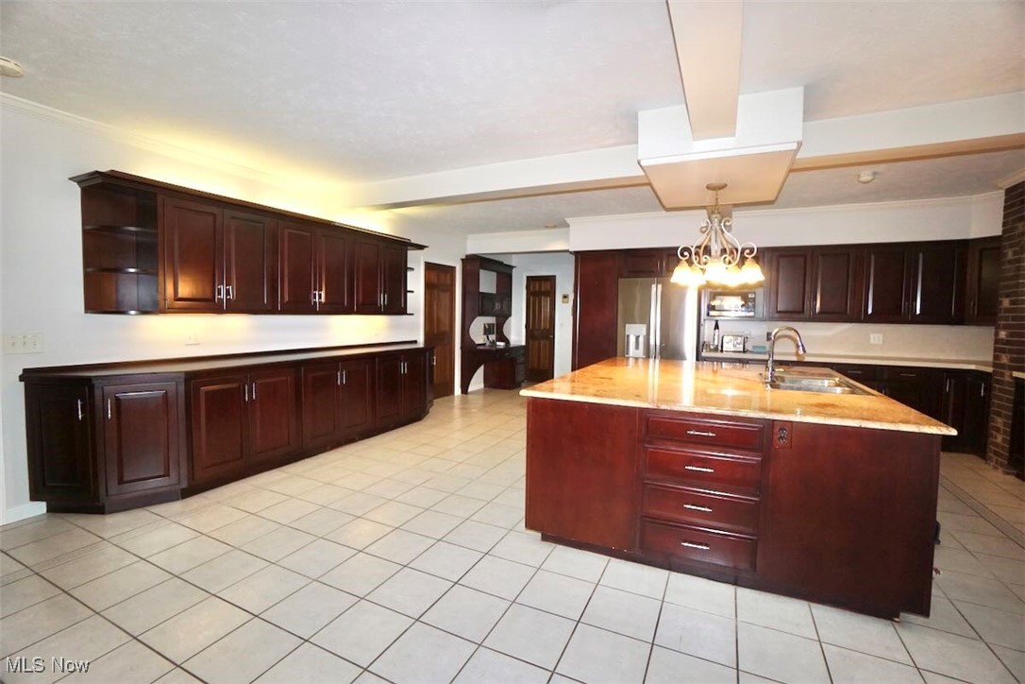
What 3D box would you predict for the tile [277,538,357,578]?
[{"bbox_3d":[-1.047,1.166,2.303,0.305,0.010,0.305,2,3,25],"label":"tile"}]

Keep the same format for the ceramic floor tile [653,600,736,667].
[{"bbox_3d":[0.773,1.220,1.791,0.305,0.010,0.305,2,3,25],"label":"ceramic floor tile"}]

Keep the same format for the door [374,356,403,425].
[{"bbox_3d":[-1.412,0.554,4.937,0.022,0.742,0.435,2,3,25],"label":"door"}]

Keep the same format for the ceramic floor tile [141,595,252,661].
[{"bbox_3d":[-1.304,1.186,1.773,0.305,0.010,0.305,2,3,25],"label":"ceramic floor tile"}]

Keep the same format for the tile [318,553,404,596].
[{"bbox_3d":[-0.775,1.194,2.203,0.305,0.010,0.305,2,3,25],"label":"tile"}]

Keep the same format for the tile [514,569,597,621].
[{"bbox_3d":[0.213,1.200,2.035,0.305,0.010,0.305,2,3,25],"label":"tile"}]

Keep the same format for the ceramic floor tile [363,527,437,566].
[{"bbox_3d":[-0.640,1.183,2.471,0.305,0.010,0.305,2,3,25],"label":"ceramic floor tile"}]

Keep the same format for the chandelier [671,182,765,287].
[{"bbox_3d":[1.559,-0.812,3.250,0.648,0.781,0.648,2,3,25],"label":"chandelier"}]

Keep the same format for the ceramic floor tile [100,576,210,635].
[{"bbox_3d":[-1.585,1.175,1.907,0.305,0.010,0.305,2,3,25],"label":"ceramic floor tile"}]

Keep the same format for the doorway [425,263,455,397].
[{"bbox_3d":[-1.109,-0.108,6.567,0.120,2.080,0.810,2,3,25],"label":"doorway"}]

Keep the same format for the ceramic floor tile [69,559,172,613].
[{"bbox_3d":[-1.902,1.183,2.084,0.305,0.010,0.305,2,3,25],"label":"ceramic floor tile"}]

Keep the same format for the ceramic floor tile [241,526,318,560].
[{"bbox_3d":[-1.333,1.154,2.444,0.305,0.010,0.305,2,3,25],"label":"ceramic floor tile"}]

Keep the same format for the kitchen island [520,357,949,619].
[{"bbox_3d":[1.451,0.719,3.261,1.900,0.910,2.560,2,3,25],"label":"kitchen island"}]

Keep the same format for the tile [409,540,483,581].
[{"bbox_3d":[-0.344,1.163,2.269,0.303,0.010,0.303,2,3,25],"label":"tile"}]

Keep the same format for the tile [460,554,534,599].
[{"bbox_3d":[-0.067,1.204,2.194,0.305,0.010,0.305,2,3,25],"label":"tile"}]

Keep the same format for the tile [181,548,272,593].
[{"bbox_3d":[-1.438,1.149,2.145,0.303,0.010,0.303,2,3,25],"label":"tile"}]

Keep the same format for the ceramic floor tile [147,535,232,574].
[{"bbox_3d":[-1.718,1.137,2.286,0.303,0.010,0.303,2,3,25],"label":"ceramic floor tile"}]

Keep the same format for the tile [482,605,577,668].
[{"bbox_3d":[0.080,1.210,1.767,0.305,0.010,0.305,2,3,25],"label":"tile"}]

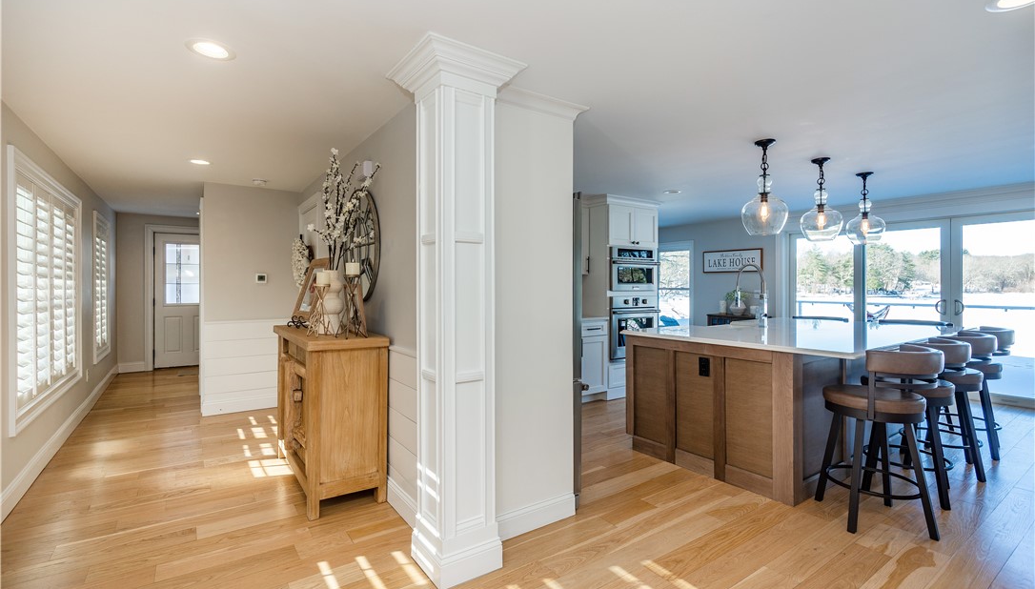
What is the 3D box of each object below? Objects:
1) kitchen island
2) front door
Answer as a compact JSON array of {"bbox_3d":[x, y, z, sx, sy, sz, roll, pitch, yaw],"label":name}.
[{"bbox_3d":[2.423,0.763,3.894,2.750,0.920,1.560,-1,1,-35],"label":"kitchen island"},{"bbox_3d":[-5.130,0.128,7.154,0.860,2.040,0.060,-1,1,-35],"label":"front door"}]

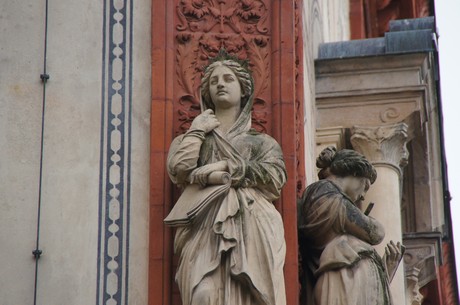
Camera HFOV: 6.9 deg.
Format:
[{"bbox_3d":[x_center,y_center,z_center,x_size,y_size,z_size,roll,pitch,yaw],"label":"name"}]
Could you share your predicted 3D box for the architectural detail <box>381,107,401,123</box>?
[{"bbox_3d":[0.906,-0.214,21.600,0.115,0.115,0.040,-4,-40,5],"label":"architectural detail"}]

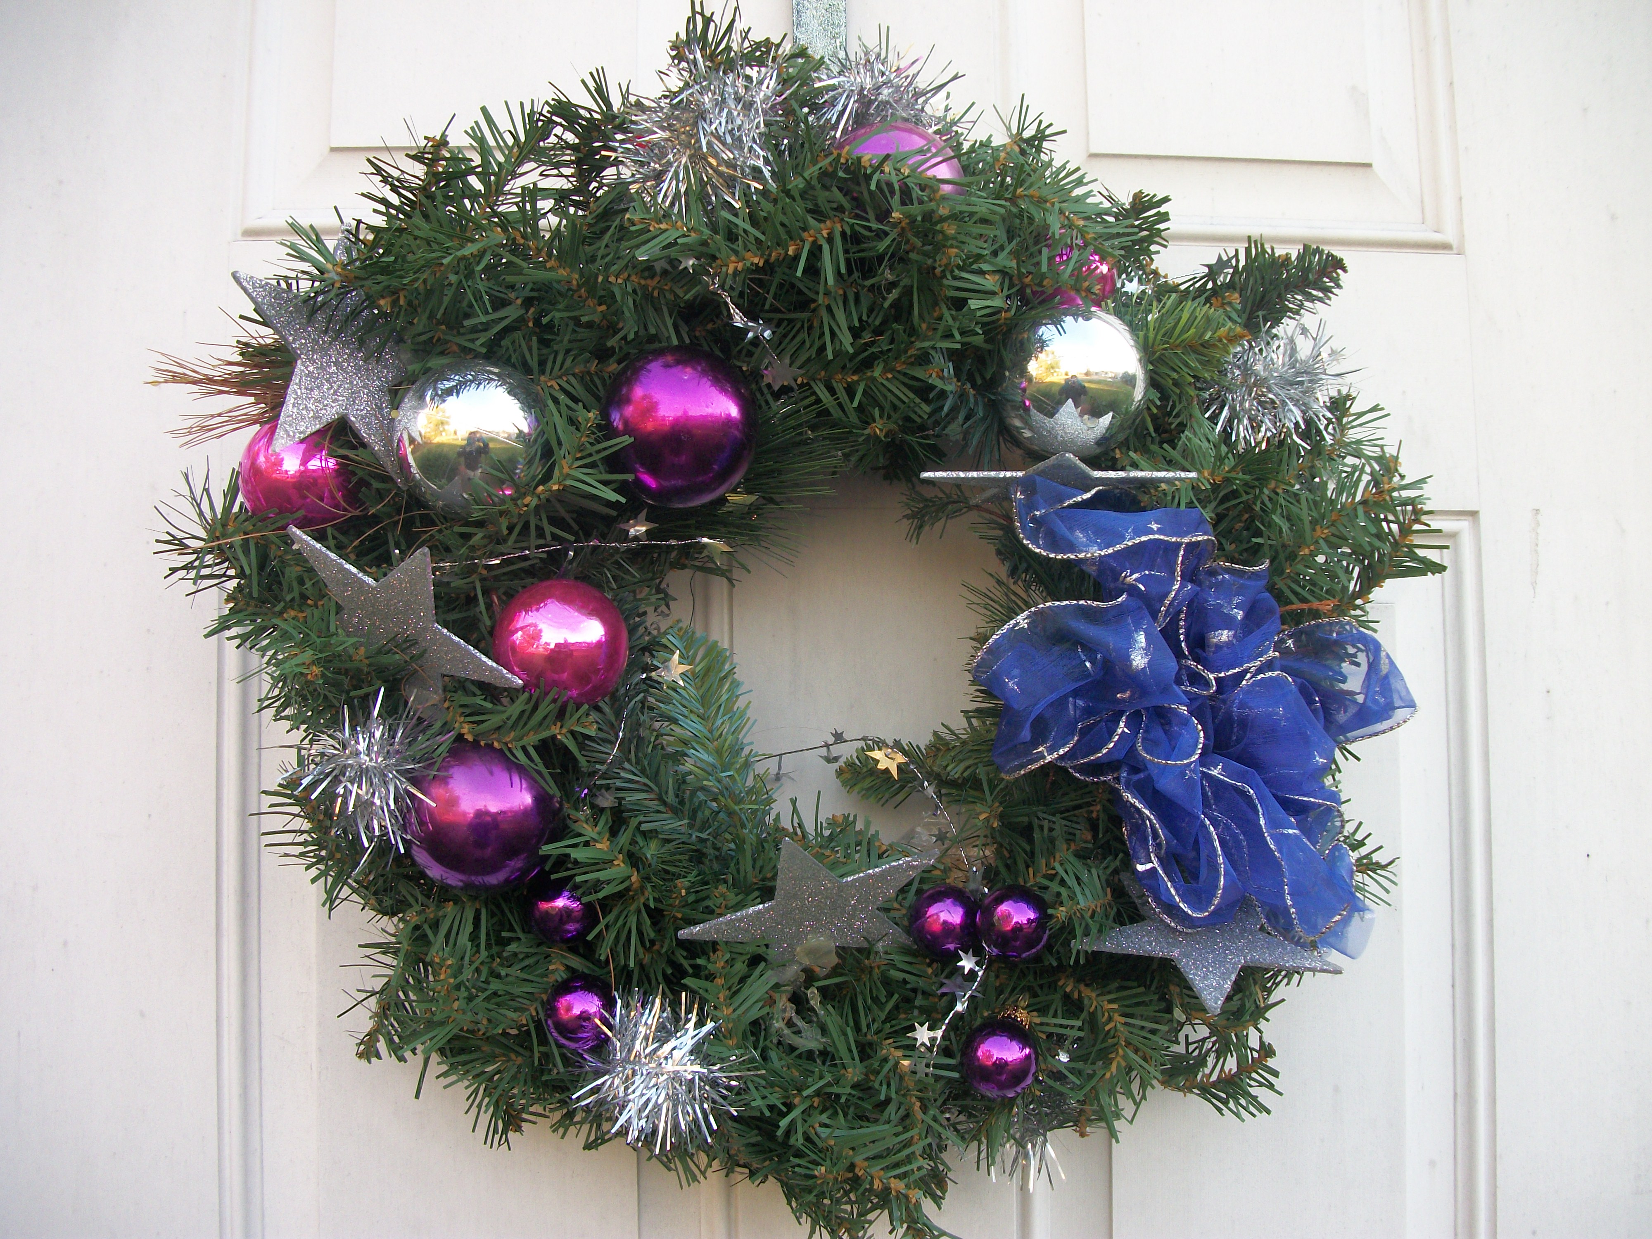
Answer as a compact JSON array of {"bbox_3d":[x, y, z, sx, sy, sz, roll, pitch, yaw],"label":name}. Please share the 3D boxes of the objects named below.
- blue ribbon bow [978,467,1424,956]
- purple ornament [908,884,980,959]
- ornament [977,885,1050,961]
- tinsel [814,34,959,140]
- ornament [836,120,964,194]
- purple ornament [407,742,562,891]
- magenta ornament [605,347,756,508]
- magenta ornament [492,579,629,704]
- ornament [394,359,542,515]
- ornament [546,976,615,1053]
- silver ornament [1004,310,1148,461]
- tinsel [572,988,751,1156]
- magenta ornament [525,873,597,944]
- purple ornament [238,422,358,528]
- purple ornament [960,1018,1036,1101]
[{"bbox_3d":[0.160,0.042,0.665,0.190,0.205,0.100,0,-4,-4],"label":"blue ribbon bow"},{"bbox_3d":[0.051,0.131,0.660,0.032,0.033,0.032,0,-4,-3],"label":"purple ornament"},{"bbox_3d":[0.085,0.137,0.690,0.033,0.034,0.033,0,-4,-4],"label":"ornament"},{"bbox_3d":[0.029,-0.247,0.715,0.068,0.060,0.058,0,-4,-3],"label":"tinsel"},{"bbox_3d":[0.033,-0.197,0.695,0.062,0.062,0.062,0,-4,-3],"label":"ornament"},{"bbox_3d":[-0.149,0.086,0.670,0.066,0.067,0.066,0,-4,-4],"label":"purple ornament"},{"bbox_3d":[-0.063,-0.083,0.662,0.066,0.068,0.066,0,-4,-4],"label":"magenta ornament"},{"bbox_3d":[-0.119,0.011,0.685,0.061,0.060,0.061,0,-4,-3],"label":"magenta ornament"},{"bbox_3d":[-0.156,-0.080,0.665,0.063,0.064,0.063,0,-4,-3],"label":"ornament"},{"bbox_3d":[-0.105,0.170,0.658,0.032,0.033,0.032,0,-4,-3],"label":"ornament"},{"bbox_3d":[0.113,-0.105,0.688,0.065,0.067,0.065,0,-4,-4],"label":"silver ornament"},{"bbox_3d":[-0.071,0.195,0.655,0.075,0.070,0.066,0,-4,-3],"label":"tinsel"},{"bbox_3d":[-0.117,0.126,0.670,0.032,0.033,0.032,0,-4,-3],"label":"magenta ornament"},{"bbox_3d":[-0.242,-0.066,0.705,0.059,0.059,0.059,0,-4,-4],"label":"purple ornament"},{"bbox_3d":[0.076,0.193,0.670,0.033,0.035,0.033,0,-4,-4],"label":"purple ornament"}]

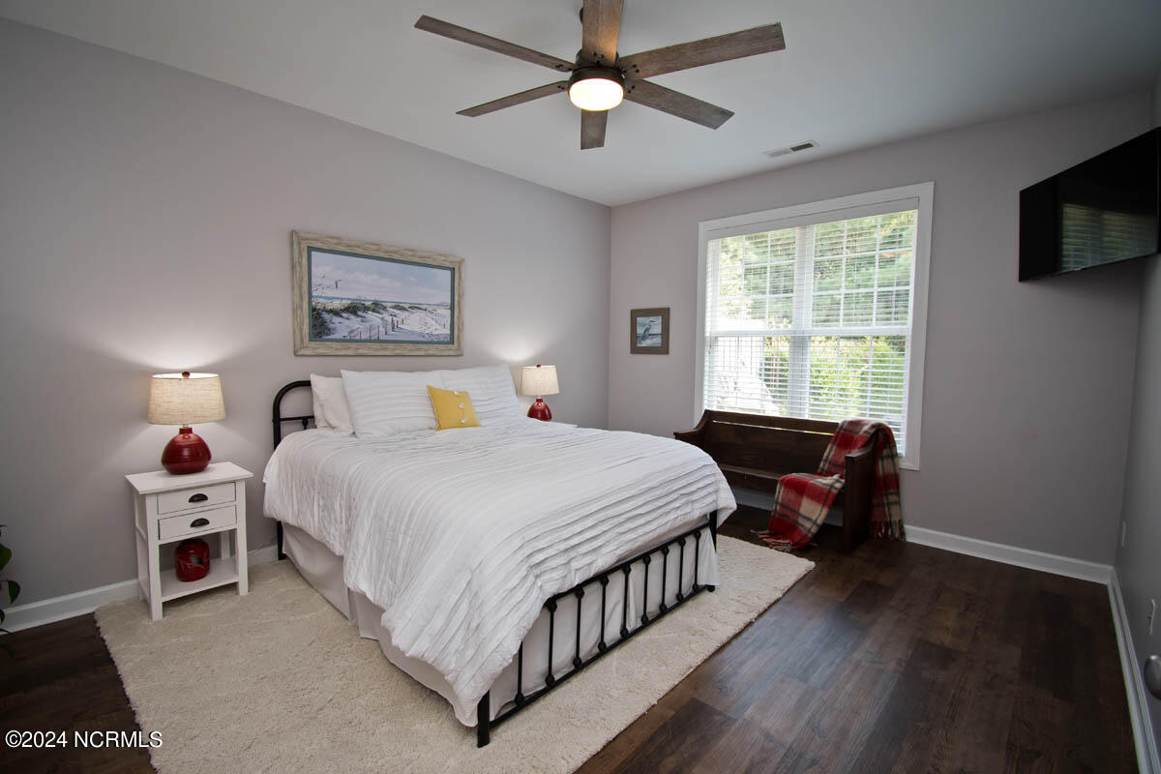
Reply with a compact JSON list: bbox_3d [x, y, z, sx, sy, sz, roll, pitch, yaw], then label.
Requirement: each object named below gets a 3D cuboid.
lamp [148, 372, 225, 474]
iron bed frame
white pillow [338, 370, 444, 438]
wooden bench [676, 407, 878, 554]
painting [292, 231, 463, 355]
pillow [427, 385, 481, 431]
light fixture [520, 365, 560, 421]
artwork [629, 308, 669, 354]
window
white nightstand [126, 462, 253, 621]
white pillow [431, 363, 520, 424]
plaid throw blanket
[{"bbox_3d":[-1.996,0.184,2.448,0.314,0.524,0.314,5,6,44],"label":"lamp"},{"bbox_3d":[-0.554,0.520,2.805,2.120,1.110,1.550,5,6,45],"label":"iron bed frame"},{"bbox_3d":[-1.160,0.092,3.062,0.640,0.440,0.190,-4,-16,-45],"label":"white pillow"},{"bbox_3d":[1.454,0.639,3.812,1.402,0.779,0.485,5,6,44],"label":"wooden bench"},{"bbox_3d":[-1.322,-0.592,3.357,0.040,0.756,1.192,5,6,44],"label":"painting"},{"bbox_3d":[-0.841,0.143,3.209,0.305,0.290,0.105,-4,-18,-46],"label":"pillow"},{"bbox_3d":[-0.352,0.067,4.161,0.314,0.524,0.314,1,4,0],"label":"light fixture"},{"bbox_3d":[0.638,-0.517,4.520,0.421,0.428,0.030,4,6,40],"label":"artwork"},{"bbox_3d":[1.658,-0.425,3.716,1.636,1.873,0.120,4,6,40],"label":"window"},{"bbox_3d":[-1.981,0.766,2.477,0.393,0.634,0.432,5,6,44],"label":"white nightstand"},{"bbox_3d":[-0.751,0.059,3.500,0.660,0.450,0.190,-4,-16,-45],"label":"white pillow"},{"bbox_3d":[1.694,0.649,3.291,0.800,0.820,0.620,4,6,40],"label":"plaid throw blanket"}]

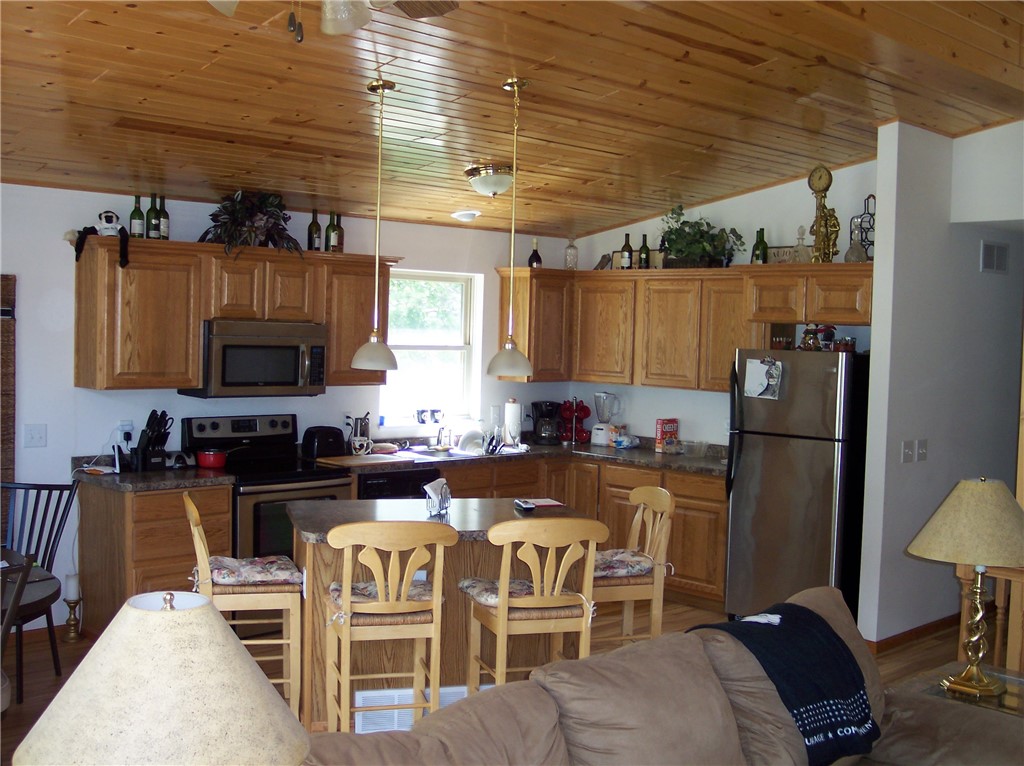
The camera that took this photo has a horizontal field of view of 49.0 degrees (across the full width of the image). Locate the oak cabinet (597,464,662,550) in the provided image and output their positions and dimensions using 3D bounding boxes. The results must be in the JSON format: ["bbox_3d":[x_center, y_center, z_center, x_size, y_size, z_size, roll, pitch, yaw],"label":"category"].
[{"bbox_3d":[0.980,0.955,7.552,0.616,0.854,0.550,-1,4,-43],"label":"oak cabinet"}]

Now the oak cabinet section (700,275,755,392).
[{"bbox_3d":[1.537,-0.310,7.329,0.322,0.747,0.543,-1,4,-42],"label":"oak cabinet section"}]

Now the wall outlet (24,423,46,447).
[{"bbox_3d":[-2.532,0.285,5.980,0.118,0.119,0.010,-1,4,-43],"label":"wall outlet"}]

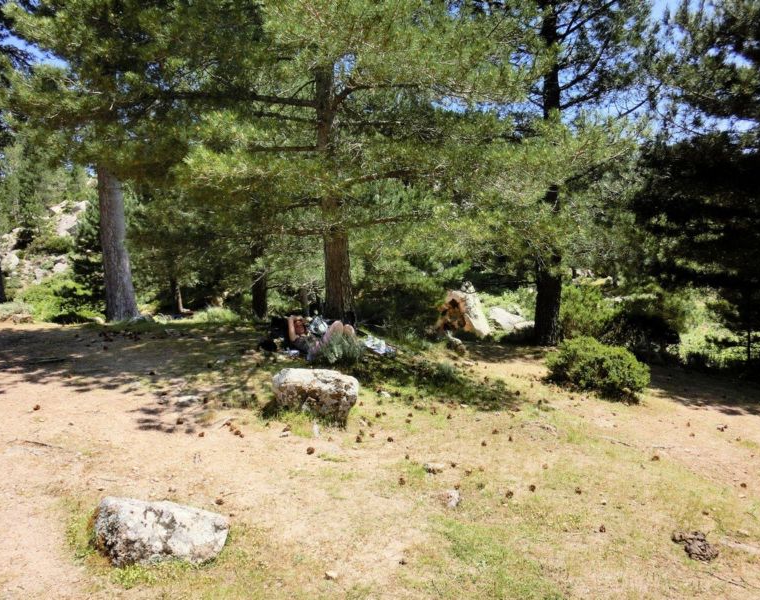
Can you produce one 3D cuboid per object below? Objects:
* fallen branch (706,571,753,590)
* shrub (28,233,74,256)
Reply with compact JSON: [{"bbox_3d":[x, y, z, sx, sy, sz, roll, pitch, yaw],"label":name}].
[{"bbox_3d":[1.564,1.244,2.900,0.030,0.020,0.200,-5,7,-39],"label":"fallen branch"},{"bbox_3d":[-13.707,-2.316,27.000,1.850,0.950,1.500,-3,6,-27],"label":"shrub"}]

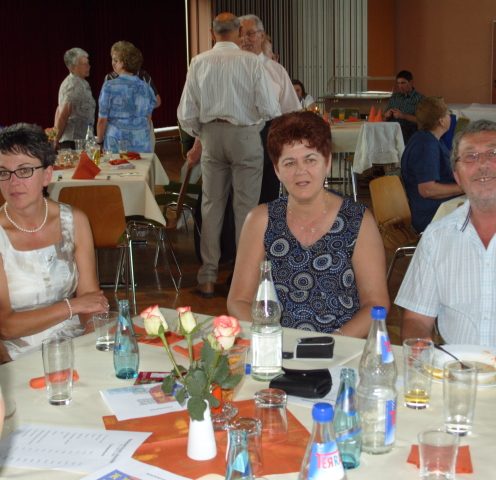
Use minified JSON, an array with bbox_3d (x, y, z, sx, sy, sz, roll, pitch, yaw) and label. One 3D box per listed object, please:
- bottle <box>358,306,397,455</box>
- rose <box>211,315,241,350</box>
[{"bbox_3d":[0.246,0.264,1.751,0.075,0.276,0.075,2,11,17],"label":"bottle"},{"bbox_3d":[-0.042,0.174,1.734,0.060,0.066,0.058,-1,10,0],"label":"rose"}]

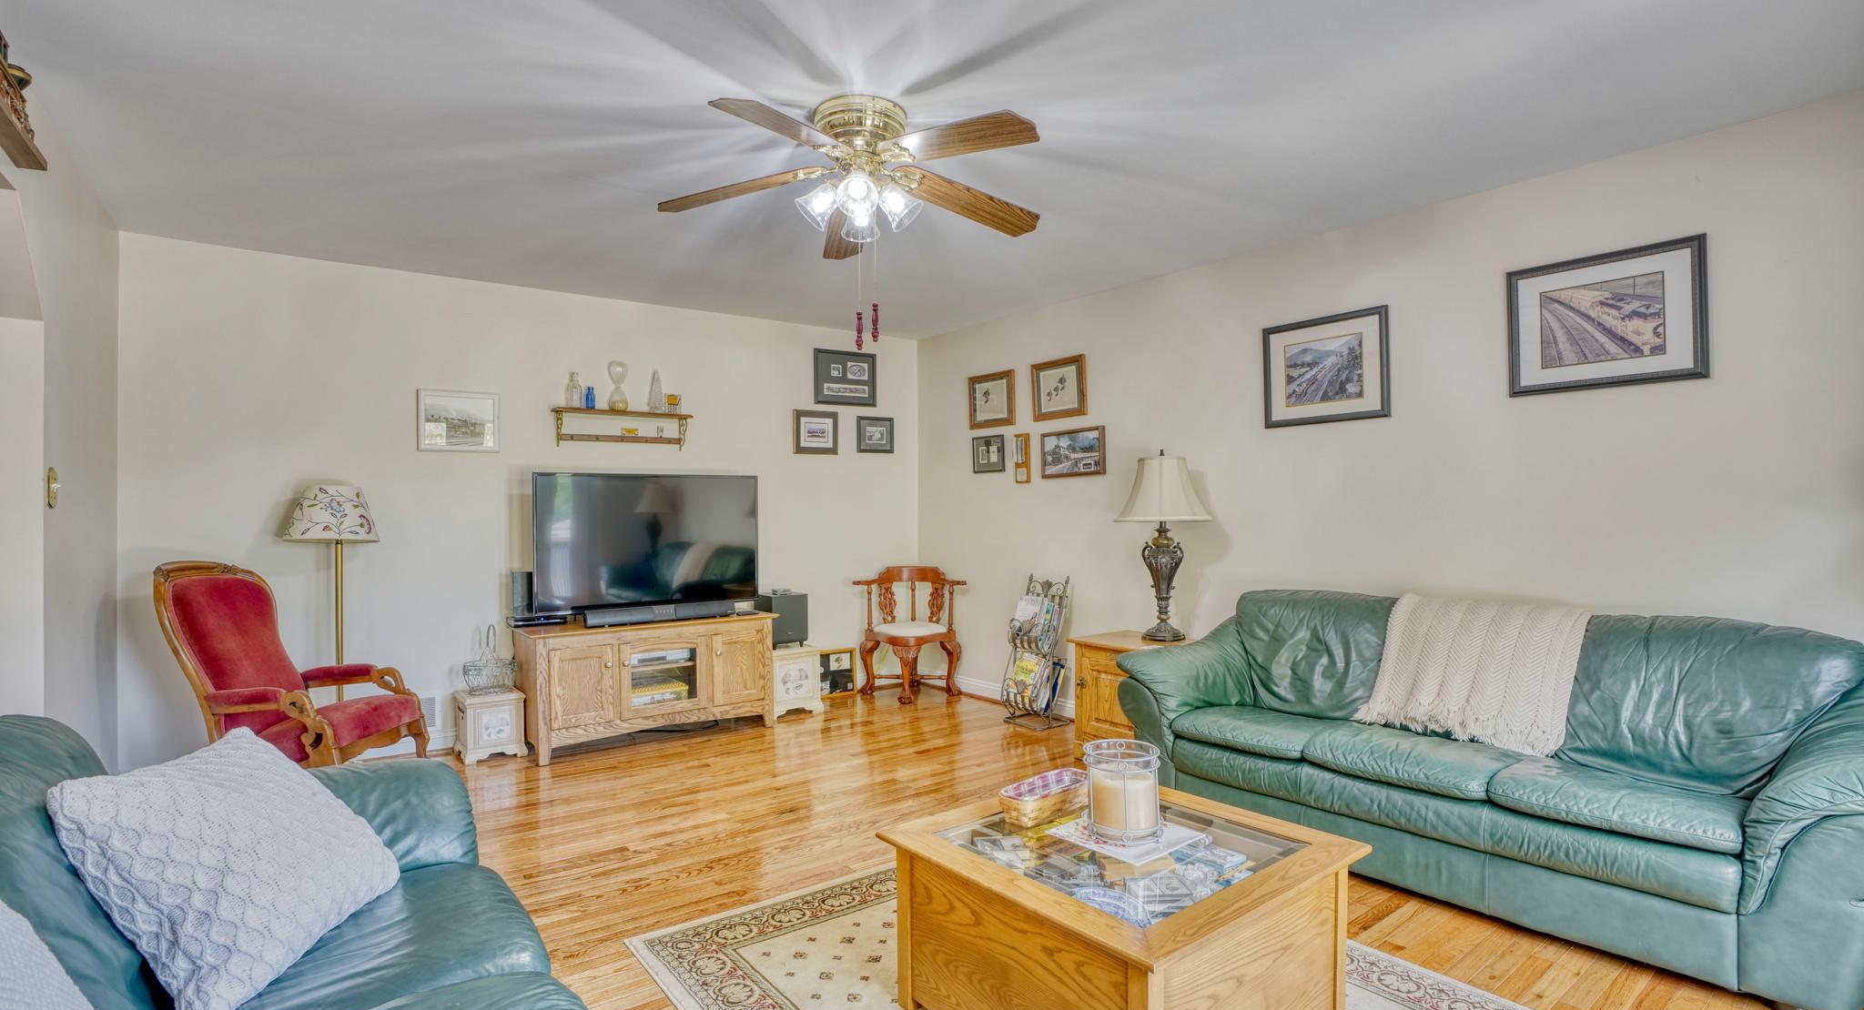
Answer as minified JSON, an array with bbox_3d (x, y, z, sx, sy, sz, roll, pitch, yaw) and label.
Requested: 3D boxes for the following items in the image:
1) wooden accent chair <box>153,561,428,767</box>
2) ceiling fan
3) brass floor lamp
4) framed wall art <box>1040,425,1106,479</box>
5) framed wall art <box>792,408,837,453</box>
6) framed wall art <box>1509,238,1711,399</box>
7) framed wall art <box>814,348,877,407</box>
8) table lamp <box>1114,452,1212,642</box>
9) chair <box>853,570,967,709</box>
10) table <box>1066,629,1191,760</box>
[{"bbox_3d":[-2.463,0.700,3.234,0.757,1.005,0.600,0,0,-2],"label":"wooden accent chair"},{"bbox_3d":[-0.229,-0.990,2.565,1.290,0.390,1.290,0,0,0],"label":"ceiling fan"},{"bbox_3d":[-2.703,0.584,3.750,0.370,1.350,0.370,0,0,-36],"label":"brass floor lamp"},{"bbox_3d":[0.808,-0.298,4.778,0.025,0.279,0.481,0,0,-39],"label":"framed wall art"},{"bbox_3d":[-0.758,-0.476,5.450,0.327,0.282,0.025,0,0,-35],"label":"framed wall art"},{"bbox_3d":[2.109,-0.576,2.610,0.028,0.421,0.504,0,0,-36],"label":"framed wall art"},{"bbox_3d":[-0.544,-0.800,5.265,0.451,0.343,0.026,0,0,-36],"label":"framed wall art"},{"bbox_3d":[1.037,0.179,3.714,0.444,0.838,0.444,0,0,0],"label":"table lamp"},{"bbox_3d":[-0.137,0.797,5.212,0.711,0.794,0.595,0,0,5],"label":"chair"},{"bbox_3d":[1.037,0.966,4.086,0.530,0.585,0.500,0,0,-39],"label":"table"}]

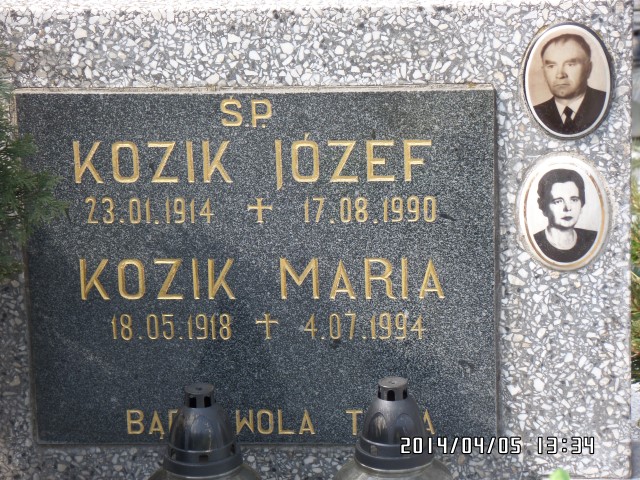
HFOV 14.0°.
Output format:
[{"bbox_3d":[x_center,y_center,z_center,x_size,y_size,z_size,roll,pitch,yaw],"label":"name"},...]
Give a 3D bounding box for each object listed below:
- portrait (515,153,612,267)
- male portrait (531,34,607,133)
[{"bbox_3d":[0.247,-0.028,2.644,0.092,0.122,0.013,0,16,5],"label":"portrait"},{"bbox_3d":[0.249,-0.156,2.603,0.080,0.108,0.010,0,16,5],"label":"male portrait"}]

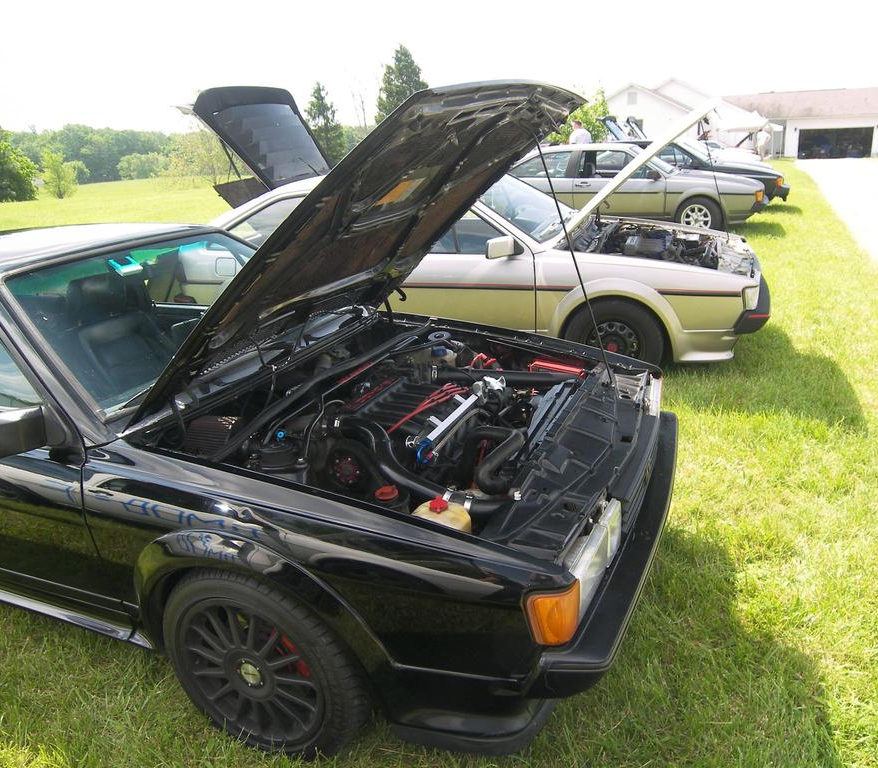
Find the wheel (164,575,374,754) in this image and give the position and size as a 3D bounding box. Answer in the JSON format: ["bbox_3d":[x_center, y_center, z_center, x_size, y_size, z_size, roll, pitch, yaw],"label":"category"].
[{"bbox_3d":[-0.421,0.684,1.819,0.570,0.575,0.190,6,19,23],"label":"wheel"}]

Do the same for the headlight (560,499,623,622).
[{"bbox_3d":[0.342,0.385,1.587,0.087,0.112,0.350,6,19,23],"label":"headlight"}]

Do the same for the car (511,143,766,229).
[{"bbox_3d":[2.734,-2.930,10.583,4.120,1.280,1.630,7,21,24],"label":"car"}]

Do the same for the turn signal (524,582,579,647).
[{"bbox_3d":[0.228,0.449,1.426,0.112,0.148,0.067,6,19,23],"label":"turn signal"}]

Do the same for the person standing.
[{"bbox_3d":[3.297,-5.298,16.789,0.320,1.750,0.500,13,24,37],"label":"person standing"}]

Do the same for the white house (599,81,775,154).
[{"bbox_3d":[19.915,-20.854,55.945,13.000,5.517,9.000,7,21,23],"label":"white house"}]

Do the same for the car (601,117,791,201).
[{"bbox_3d":[3.947,-3.655,12.602,4.120,1.280,1.630,5,21,21],"label":"car"}]

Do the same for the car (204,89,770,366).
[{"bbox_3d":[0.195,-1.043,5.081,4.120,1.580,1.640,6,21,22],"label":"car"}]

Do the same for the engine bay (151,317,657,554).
[{"bbox_3d":[0.007,0.232,2.283,1.140,0.560,1.360,6,19,23],"label":"engine bay"}]

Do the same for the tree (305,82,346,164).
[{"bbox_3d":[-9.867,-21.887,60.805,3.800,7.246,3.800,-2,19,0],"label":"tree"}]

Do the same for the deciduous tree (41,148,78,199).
[{"bbox_3d":[-22.440,-12.290,41.539,2.100,2.793,2.100,-2,19,0],"label":"deciduous tree"}]

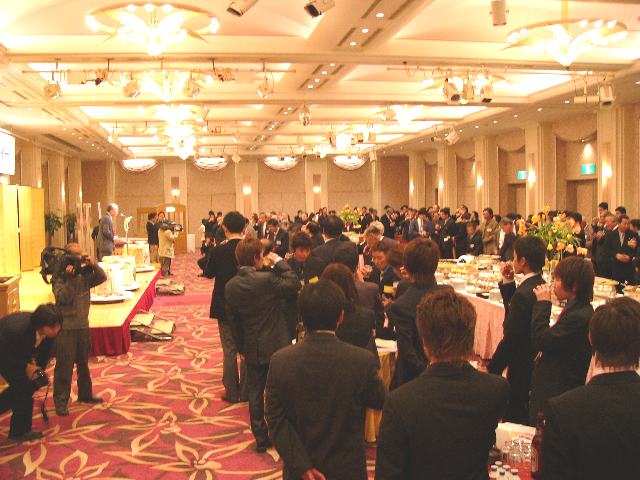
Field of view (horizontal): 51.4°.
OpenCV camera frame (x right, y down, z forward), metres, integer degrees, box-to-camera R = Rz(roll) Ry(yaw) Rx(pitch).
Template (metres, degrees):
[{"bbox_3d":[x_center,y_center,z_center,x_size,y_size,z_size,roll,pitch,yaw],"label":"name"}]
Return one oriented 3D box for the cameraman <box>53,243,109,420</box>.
[{"bbox_3d":[-2.373,0.842,6.536,0.520,1.660,0.430,-4,4,-43],"label":"cameraman"}]

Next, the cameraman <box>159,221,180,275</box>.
[{"bbox_3d":[-4.151,0.239,18.214,0.580,1.570,0.500,-2,3,-9],"label":"cameraman"}]

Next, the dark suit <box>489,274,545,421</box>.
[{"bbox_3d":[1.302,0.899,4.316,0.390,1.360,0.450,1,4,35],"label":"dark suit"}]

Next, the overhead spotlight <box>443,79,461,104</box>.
[{"bbox_3d":[1.948,-2.200,9.859,0.230,0.280,0.330,-2,40,-21],"label":"overhead spotlight"}]

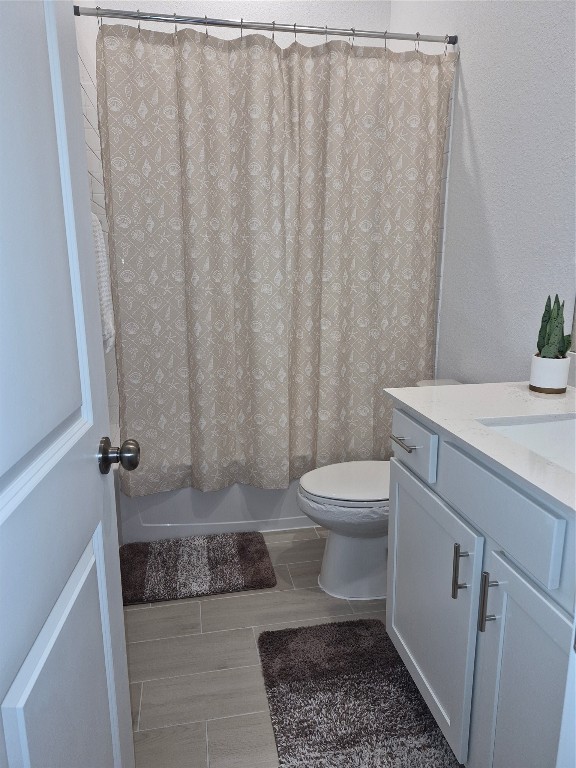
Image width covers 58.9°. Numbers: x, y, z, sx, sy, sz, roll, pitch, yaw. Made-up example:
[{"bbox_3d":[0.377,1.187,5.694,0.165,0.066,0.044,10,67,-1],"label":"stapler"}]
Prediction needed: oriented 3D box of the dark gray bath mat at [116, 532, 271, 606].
[{"bbox_3d":[-0.394,0.761,2.144,0.635,0.025,0.425,-3,13,-10],"label":"dark gray bath mat"}]

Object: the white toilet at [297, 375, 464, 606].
[{"bbox_3d":[0.404,0.409,2.016,0.735,0.756,0.440,-3,13,-10],"label":"white toilet"}]

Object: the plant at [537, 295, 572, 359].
[{"bbox_3d":[0.746,-0.160,1.420,0.090,0.176,0.090,-3,13,-10],"label":"plant"}]

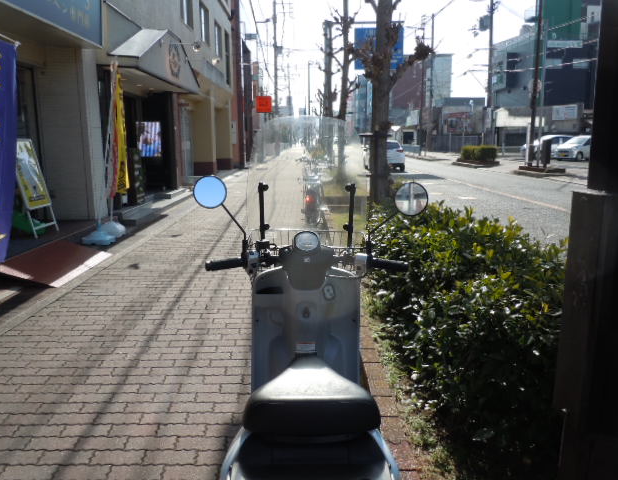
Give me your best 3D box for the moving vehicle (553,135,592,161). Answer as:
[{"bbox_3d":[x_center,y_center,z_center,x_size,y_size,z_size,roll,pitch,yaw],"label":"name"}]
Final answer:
[{"bbox_3d":[17.789,-5.931,33.477,3.395,1.620,1.475,-4,12,-21],"label":"moving vehicle"}]

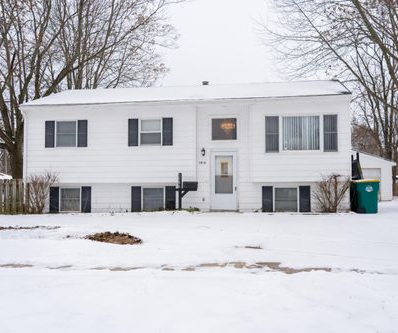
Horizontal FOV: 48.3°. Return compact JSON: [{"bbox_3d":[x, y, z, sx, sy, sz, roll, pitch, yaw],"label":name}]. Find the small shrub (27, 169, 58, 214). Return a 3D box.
[{"bbox_3d":[-5.706,0.948,16.200,1.020,1.550,0.920,0,-2,10],"label":"small shrub"}]

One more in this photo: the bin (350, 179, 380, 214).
[{"bbox_3d":[5.584,1.006,14.900,0.840,1.130,0.680,0,-2,10],"label":"bin"}]

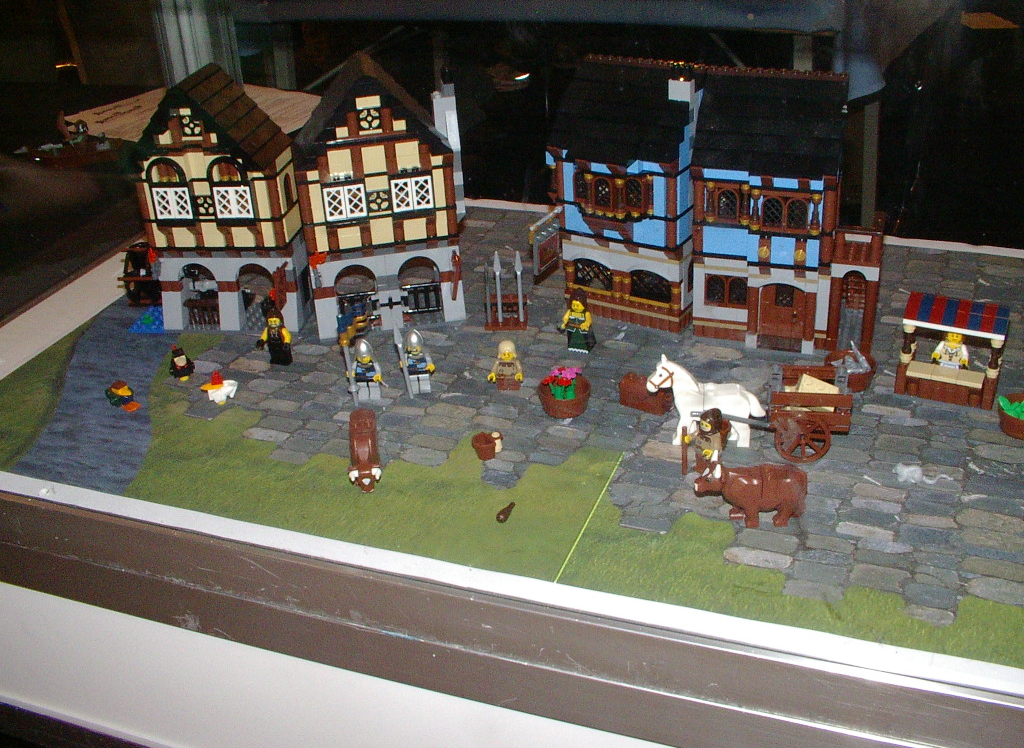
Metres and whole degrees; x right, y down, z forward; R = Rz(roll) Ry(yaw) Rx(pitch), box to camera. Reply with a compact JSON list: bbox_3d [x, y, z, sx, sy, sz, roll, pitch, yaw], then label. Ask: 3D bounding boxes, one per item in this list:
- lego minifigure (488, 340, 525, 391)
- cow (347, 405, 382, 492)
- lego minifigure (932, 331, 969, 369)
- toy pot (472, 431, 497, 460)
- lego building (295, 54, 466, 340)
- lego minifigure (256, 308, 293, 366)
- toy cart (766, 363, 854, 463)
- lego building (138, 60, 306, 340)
[{"bbox_3d":[-0.003,-0.006,0.766,0.025,0.035,0.014,-1,30,6],"label":"lego minifigure"},{"bbox_3d":[-0.088,0.051,0.674,0.019,0.037,0.062,-7,30,-5],"label":"cow"},{"bbox_3d":[0.298,-0.013,0.763,0.025,0.042,0.016,10,33,22],"label":"lego minifigure"},{"bbox_3d":[-0.017,0.045,0.700,0.015,0.013,0.015,-3,29,2],"label":"toy pot"},{"bbox_3d":[-0.097,-0.135,0.839,0.121,0.200,0.072,-8,30,-7],"label":"lego building"},{"bbox_3d":[-0.172,-0.028,0.819,0.025,0.043,0.015,6,31,17],"label":"lego minifigure"},{"bbox_3d":[0.180,0.023,0.681,0.049,0.046,0.044,2,30,10],"label":"toy cart"},{"bbox_3d":[-0.219,-0.128,0.858,0.117,0.198,0.078,1,30,8],"label":"lego building"}]

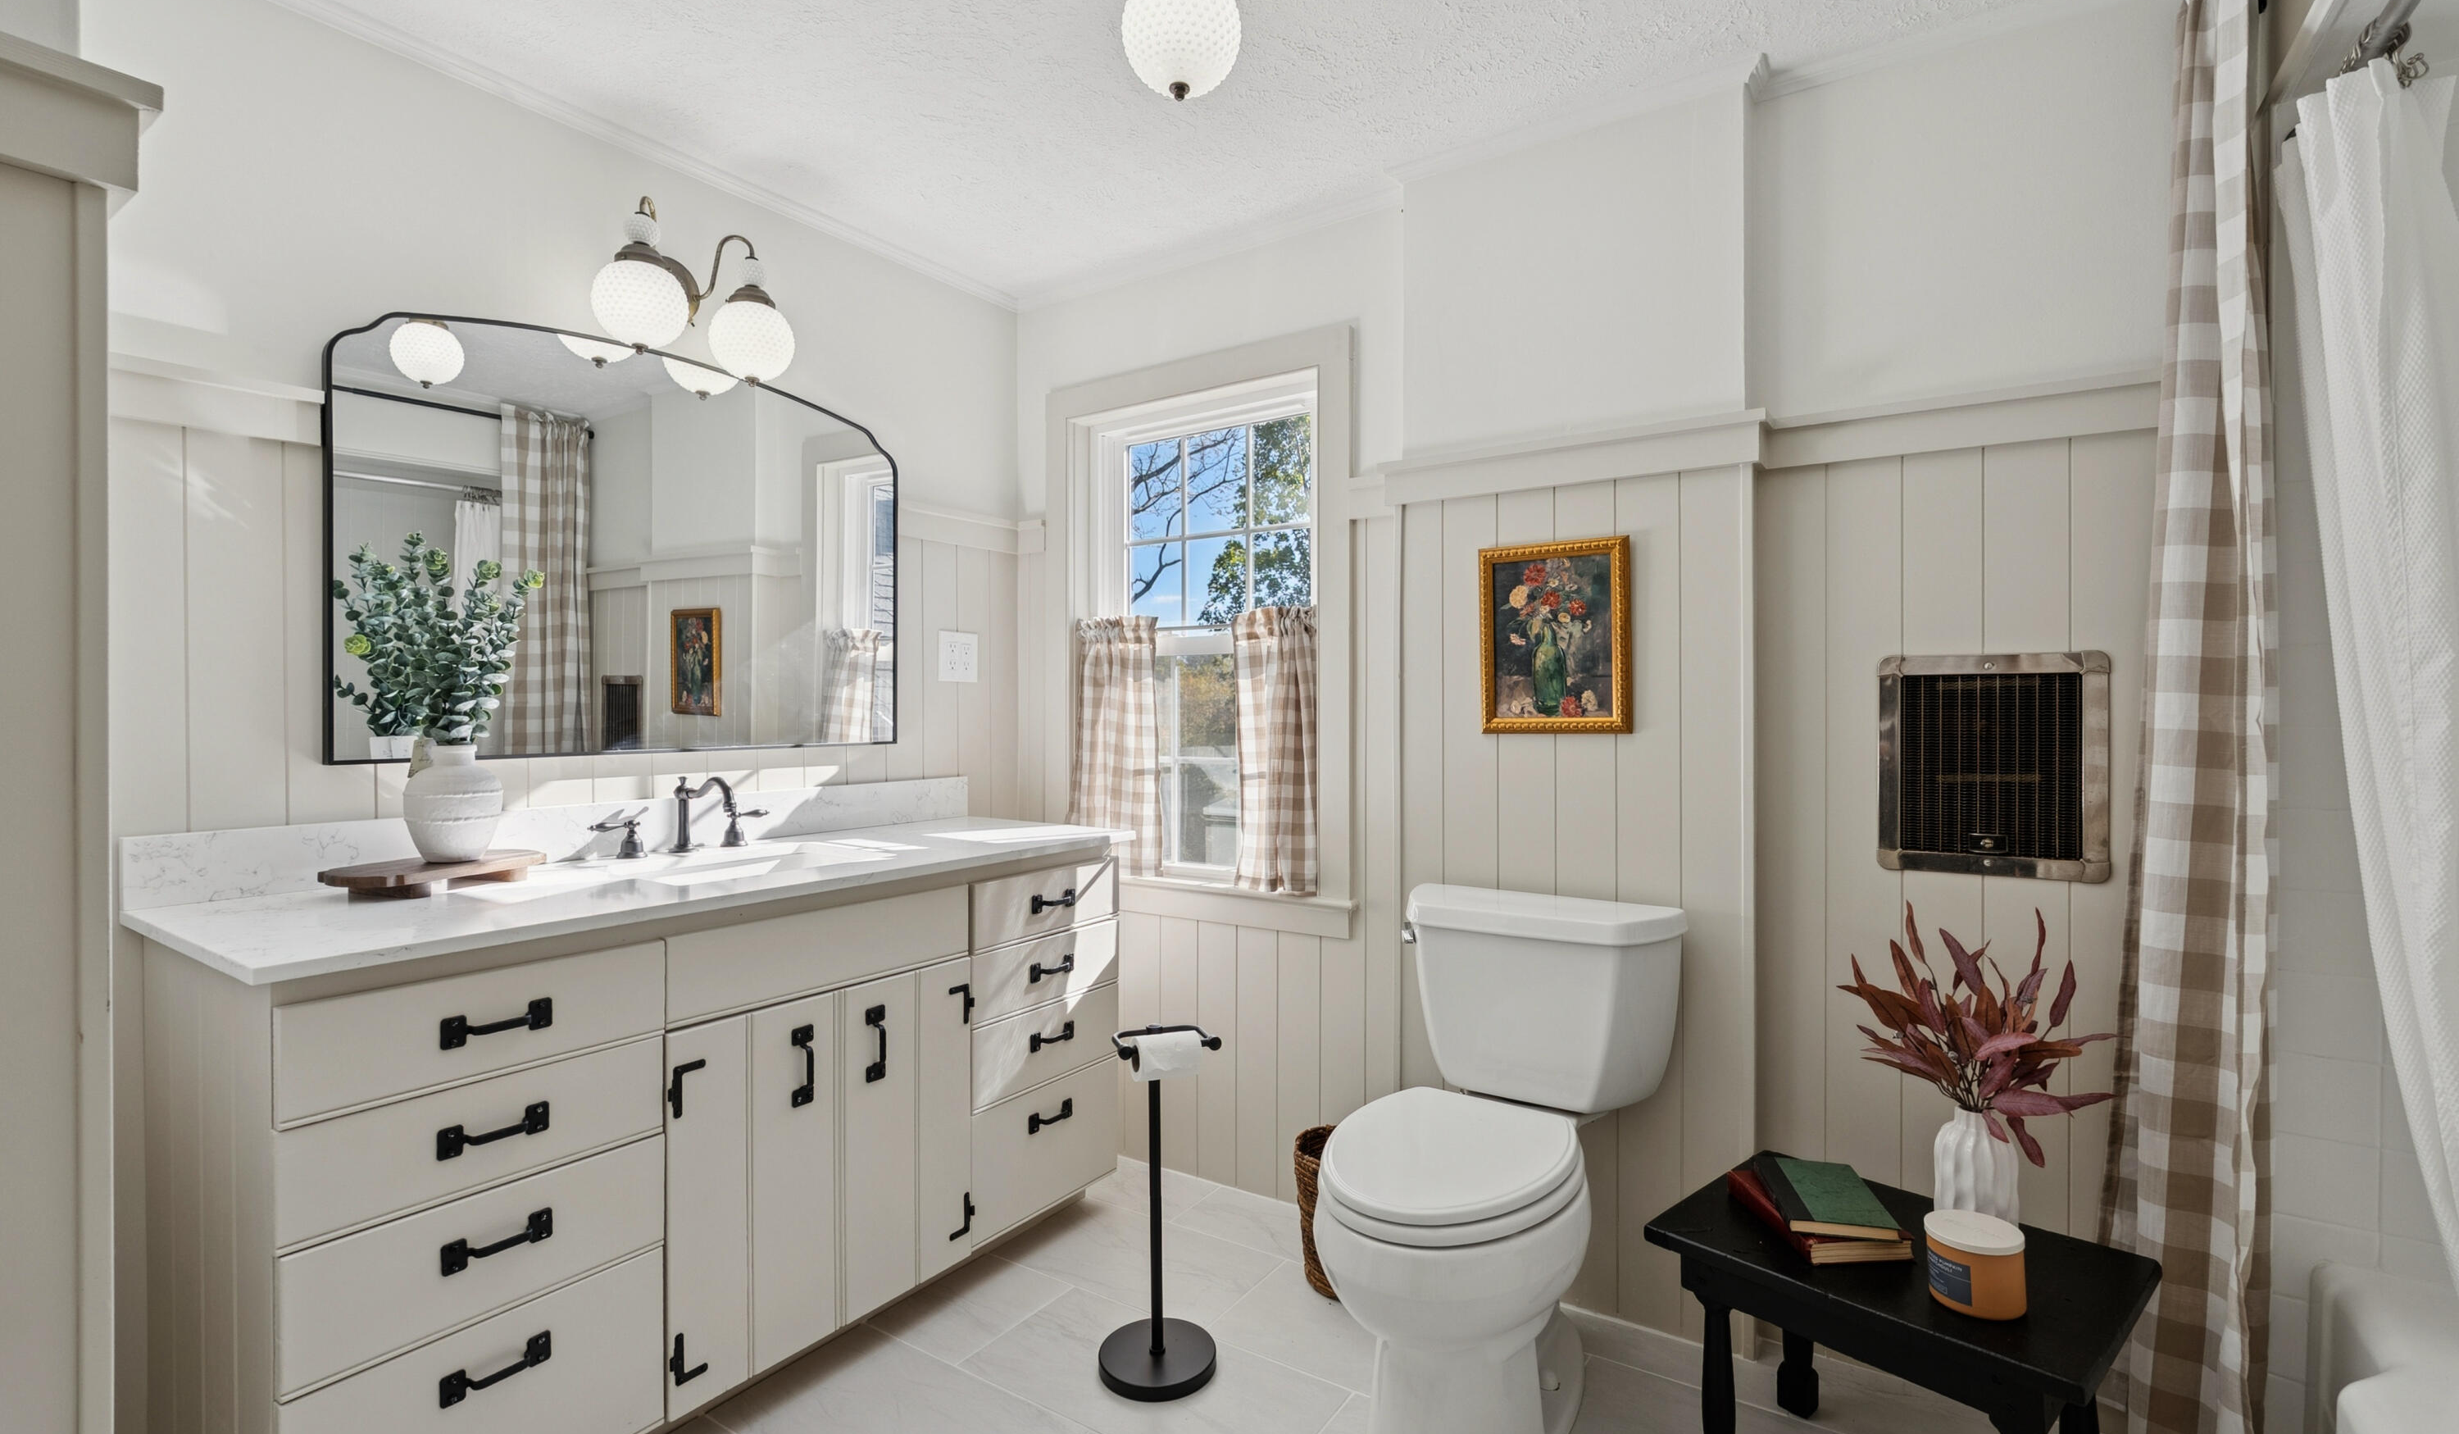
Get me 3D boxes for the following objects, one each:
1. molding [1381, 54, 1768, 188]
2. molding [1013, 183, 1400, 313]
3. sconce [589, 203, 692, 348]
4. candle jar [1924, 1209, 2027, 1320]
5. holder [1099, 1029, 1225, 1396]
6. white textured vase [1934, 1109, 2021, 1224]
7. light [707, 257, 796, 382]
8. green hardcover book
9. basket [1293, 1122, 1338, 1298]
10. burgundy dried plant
[{"bbox_3d":[0.611,-1.090,2.027,0.688,0.030,0.030,0,0,32],"label":"molding"},{"bbox_3d":[-0.089,-1.091,2.588,1.154,0.030,0.030,0,0,32],"label":"molding"},{"bbox_3d":[-1.065,-0.796,1.970,0.165,0.263,0.155,0,0,32],"label":"sconce"},{"bbox_3d":[0.950,0.695,1.391,0.103,0.089,0.103,0,0,0],"label":"candle jar"},{"bbox_3d":[-0.120,0.813,1.843,0.197,0.580,0.215,0,0,-19],"label":"holder"},{"bbox_3d":[1.047,0.645,1.530,0.099,0.187,0.099,0,0,32],"label":"white textured vase"},{"bbox_3d":[-0.934,-0.779,2.142,0.154,0.248,0.154,0,0,32],"label":"light"},{"bbox_3d":[0.866,0.701,1.595,0.138,0.019,0.217,0,0,14],"label":"green hardcover book"},{"bbox_3d":[0.226,0.964,2.126,0.200,0.275,0.200,0,0,32],"label":"basket"},{"bbox_3d":[1.041,0.445,1.520,0.330,0.360,0.300,0,0,32],"label":"burgundy dried plant"}]

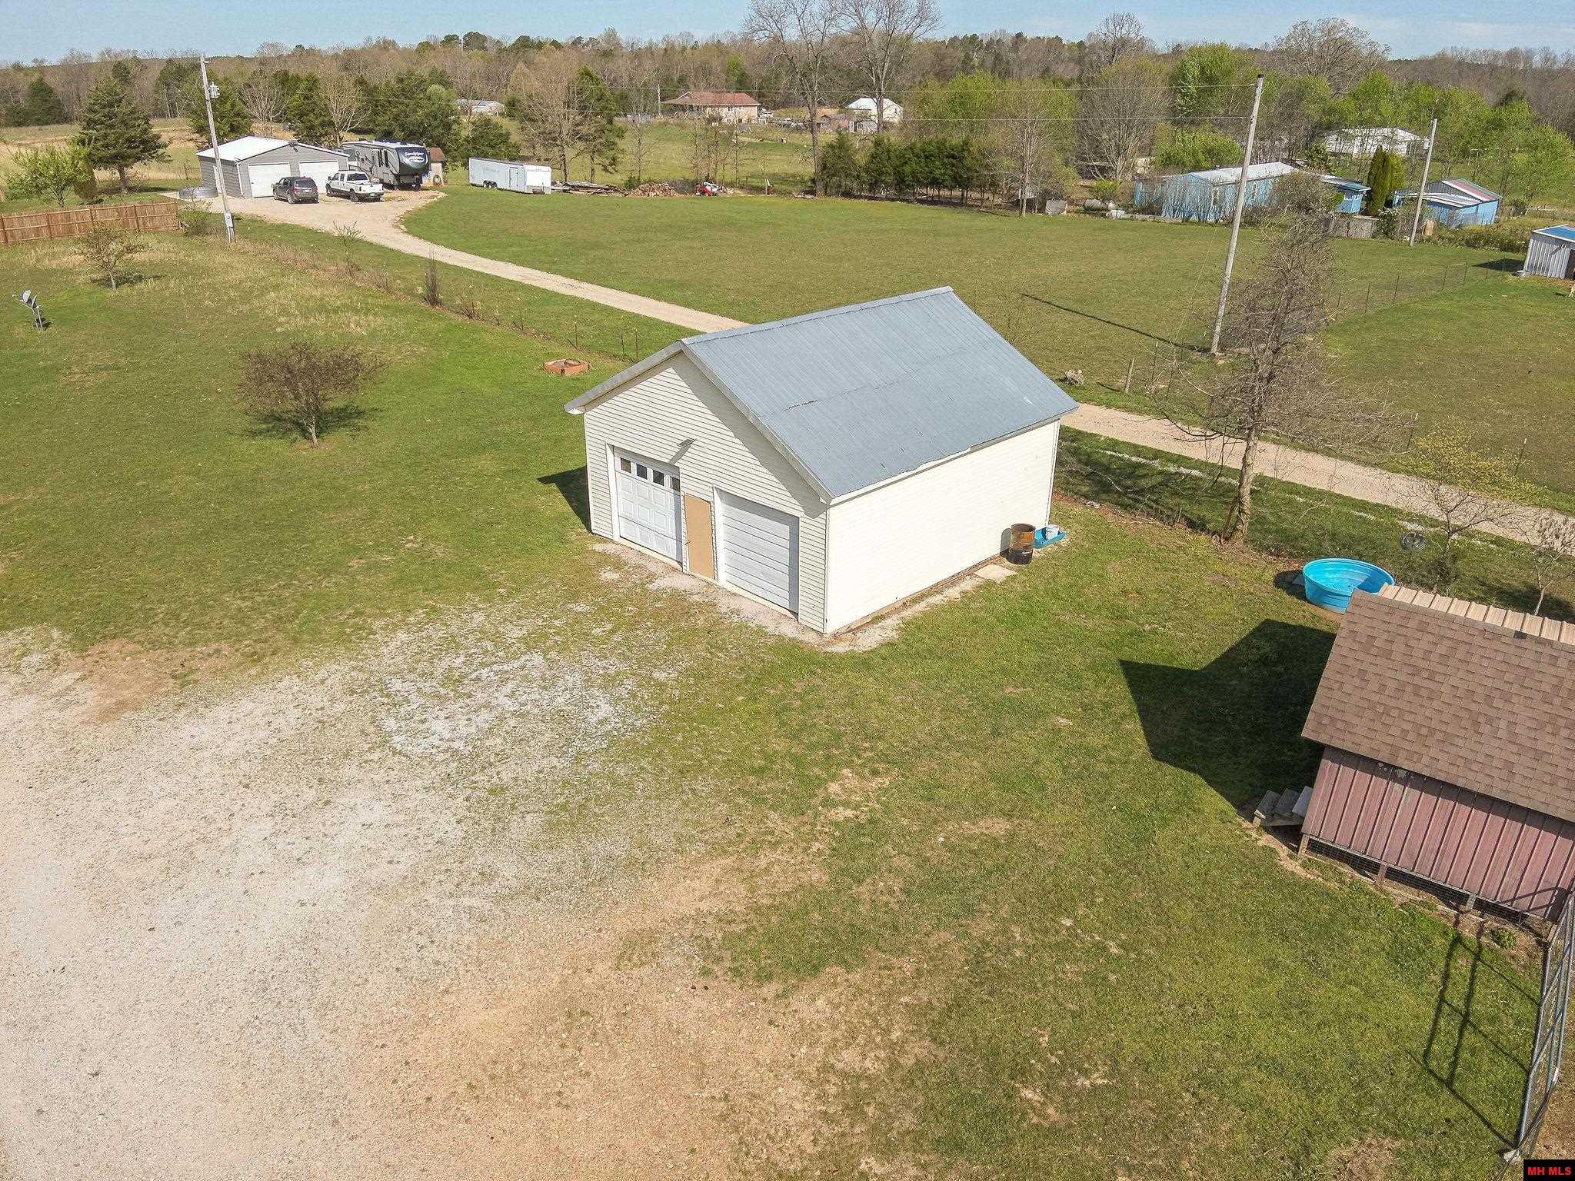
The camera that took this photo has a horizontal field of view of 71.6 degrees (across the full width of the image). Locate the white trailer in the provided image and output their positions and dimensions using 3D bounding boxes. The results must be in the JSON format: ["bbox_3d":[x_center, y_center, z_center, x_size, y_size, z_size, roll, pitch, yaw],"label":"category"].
[{"bbox_3d":[-24.336,-36.290,95.688,2.550,2.500,9.300,-20,32,-38],"label":"white trailer"}]

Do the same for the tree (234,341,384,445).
[{"bbox_3d":[-13.174,-5.401,30.333,3.800,2.800,3.600,1,25,0],"label":"tree"}]

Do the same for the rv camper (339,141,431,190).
[{"bbox_3d":[-36.191,-38.398,98.178,10.400,3.550,2.650,22,32,36],"label":"rv camper"}]

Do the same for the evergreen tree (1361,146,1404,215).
[{"bbox_3d":[51.043,-35.279,93.838,3.747,5.460,3.372,1,25,0],"label":"evergreen tree"}]

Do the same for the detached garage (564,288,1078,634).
[{"bbox_3d":[0.941,-3.752,24.999,7.877,5.223,8.806,23,33,38],"label":"detached garage"}]

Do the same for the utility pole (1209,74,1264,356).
[{"bbox_3d":[17.594,-14.436,42.788,0.330,10.388,0.330,1,25,0],"label":"utility pole"}]

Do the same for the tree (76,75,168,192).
[{"bbox_3d":[-52.940,-36.428,87.195,7.521,8.481,7.521,1,25,0],"label":"tree"}]

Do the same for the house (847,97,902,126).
[{"bbox_3d":[20.692,-112.101,255.068,8.800,5.580,9.600,-20,32,-37],"label":"house"}]

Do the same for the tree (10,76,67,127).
[{"bbox_3d":[-151.838,-99.083,221.457,8.800,9.000,8.800,-14,29,-29],"label":"tree"}]

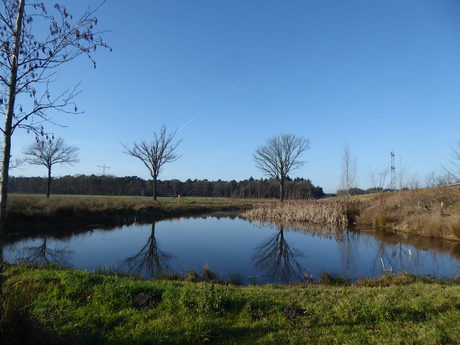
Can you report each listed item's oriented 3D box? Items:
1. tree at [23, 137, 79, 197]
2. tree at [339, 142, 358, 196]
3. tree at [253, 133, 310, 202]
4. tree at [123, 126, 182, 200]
[{"bbox_3d":[-29.097,-0.813,54.000,9.080,10.080,8.630,3,-5,-28],"label":"tree"},{"bbox_3d":[16.409,-0.312,46.000,2.710,8.380,2.580,0,-4,20],"label":"tree"},{"bbox_3d":[9.999,-0.922,64.500,11.040,13.690,10.480,0,-4,9],"label":"tree"},{"bbox_3d":[-13.764,-1.554,59.000,10.440,13.230,9.610,2,-4,-13],"label":"tree"}]

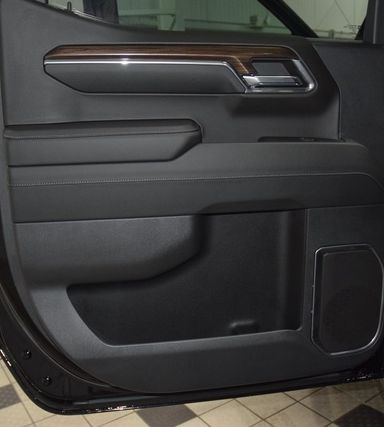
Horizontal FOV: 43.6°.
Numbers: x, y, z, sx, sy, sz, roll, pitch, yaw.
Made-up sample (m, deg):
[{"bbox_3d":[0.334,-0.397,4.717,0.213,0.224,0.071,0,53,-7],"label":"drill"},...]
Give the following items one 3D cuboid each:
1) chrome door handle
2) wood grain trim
[{"bbox_3d":[0.192,-0.302,1.053,0.155,0.066,0.040,-3,12,-9],"label":"chrome door handle"},{"bbox_3d":[-0.033,-0.324,1.012,0.527,0.056,0.030,-3,12,-9],"label":"wood grain trim"}]

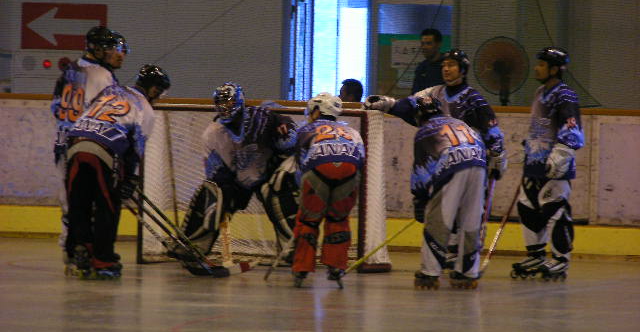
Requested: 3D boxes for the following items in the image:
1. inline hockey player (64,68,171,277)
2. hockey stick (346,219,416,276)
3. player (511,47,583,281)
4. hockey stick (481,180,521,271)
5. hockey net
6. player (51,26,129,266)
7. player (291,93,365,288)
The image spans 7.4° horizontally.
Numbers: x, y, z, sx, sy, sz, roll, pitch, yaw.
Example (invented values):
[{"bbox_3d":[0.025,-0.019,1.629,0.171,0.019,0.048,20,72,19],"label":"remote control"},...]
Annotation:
[{"bbox_3d":[-1.536,0.032,37.144,0.780,1.572,0.600,0,2,-45],"label":"inline hockey player"},{"bbox_3d":[0.469,0.491,37.120,0.260,0.070,1.317,34,-45,-14],"label":"hockey stick"},{"bbox_3d":[1.743,-0.017,38.270,0.440,1.789,0.530,1,1,-25],"label":"player"},{"bbox_3d":[1.358,0.368,38.749,0.260,1.235,0.070,23,37,3],"label":"hockey stick"},{"bbox_3d":[-0.395,0.167,39.436,1.910,1.270,0.800,2,1,19],"label":"hockey net"},{"bbox_3d":[-1.765,-0.143,38.326,0.460,1.864,0.560,0,1,-41],"label":"player"},{"bbox_3d":[0.050,0.176,36.121,0.570,1.404,0.800,1,1,-7],"label":"player"}]

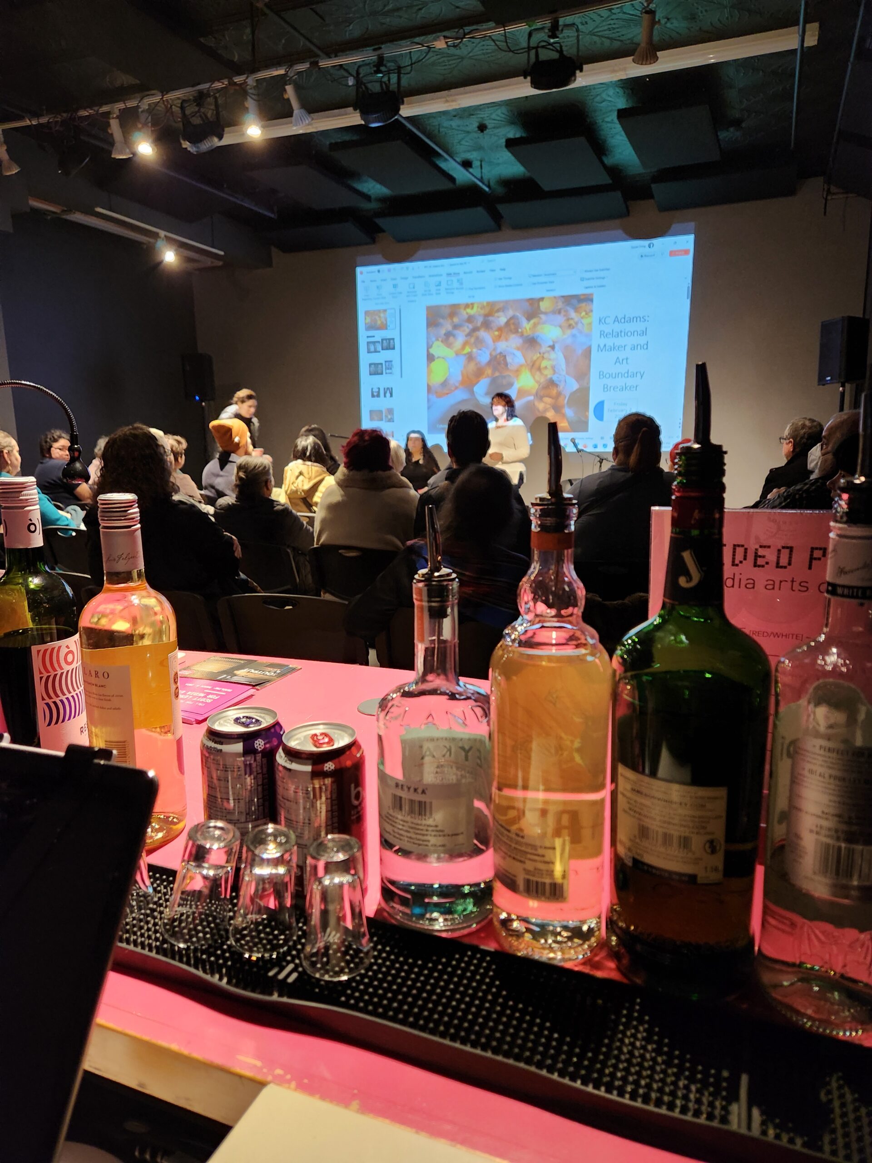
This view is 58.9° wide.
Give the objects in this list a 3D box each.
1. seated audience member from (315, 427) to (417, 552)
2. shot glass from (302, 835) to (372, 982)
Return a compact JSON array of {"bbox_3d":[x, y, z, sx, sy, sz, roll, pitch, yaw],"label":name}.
[{"bbox_3d":[-0.235,-0.056,3.683,0.500,1.321,0.800,2,11,15],"label":"seated audience member"},{"bbox_3d":[-0.063,0.204,0.490,0.044,0.077,0.044,0,11,0],"label":"shot glass"}]

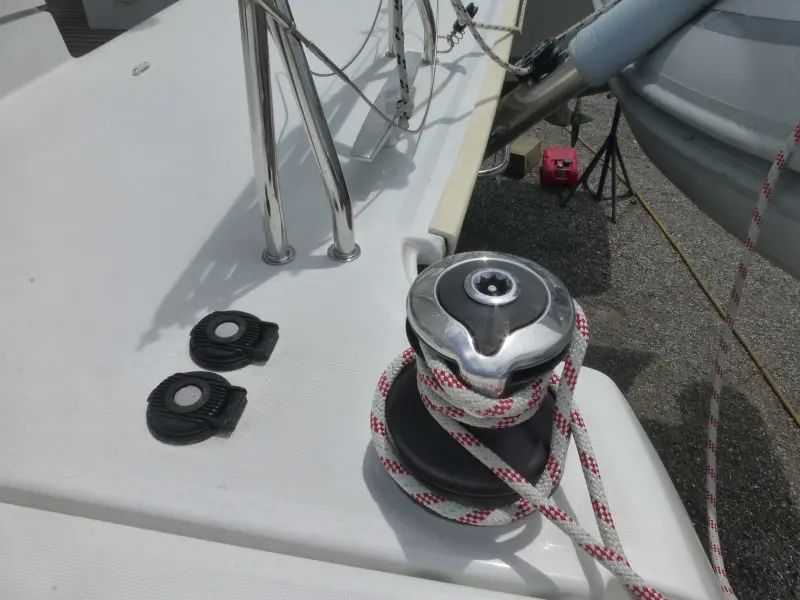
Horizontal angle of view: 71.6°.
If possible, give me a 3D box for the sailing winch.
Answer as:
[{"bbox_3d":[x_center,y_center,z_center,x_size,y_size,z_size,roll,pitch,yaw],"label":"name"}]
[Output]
[{"bbox_3d":[0.065,0.054,0.440,0.163,0.183,0.163,6,45,7],"label":"sailing winch"}]

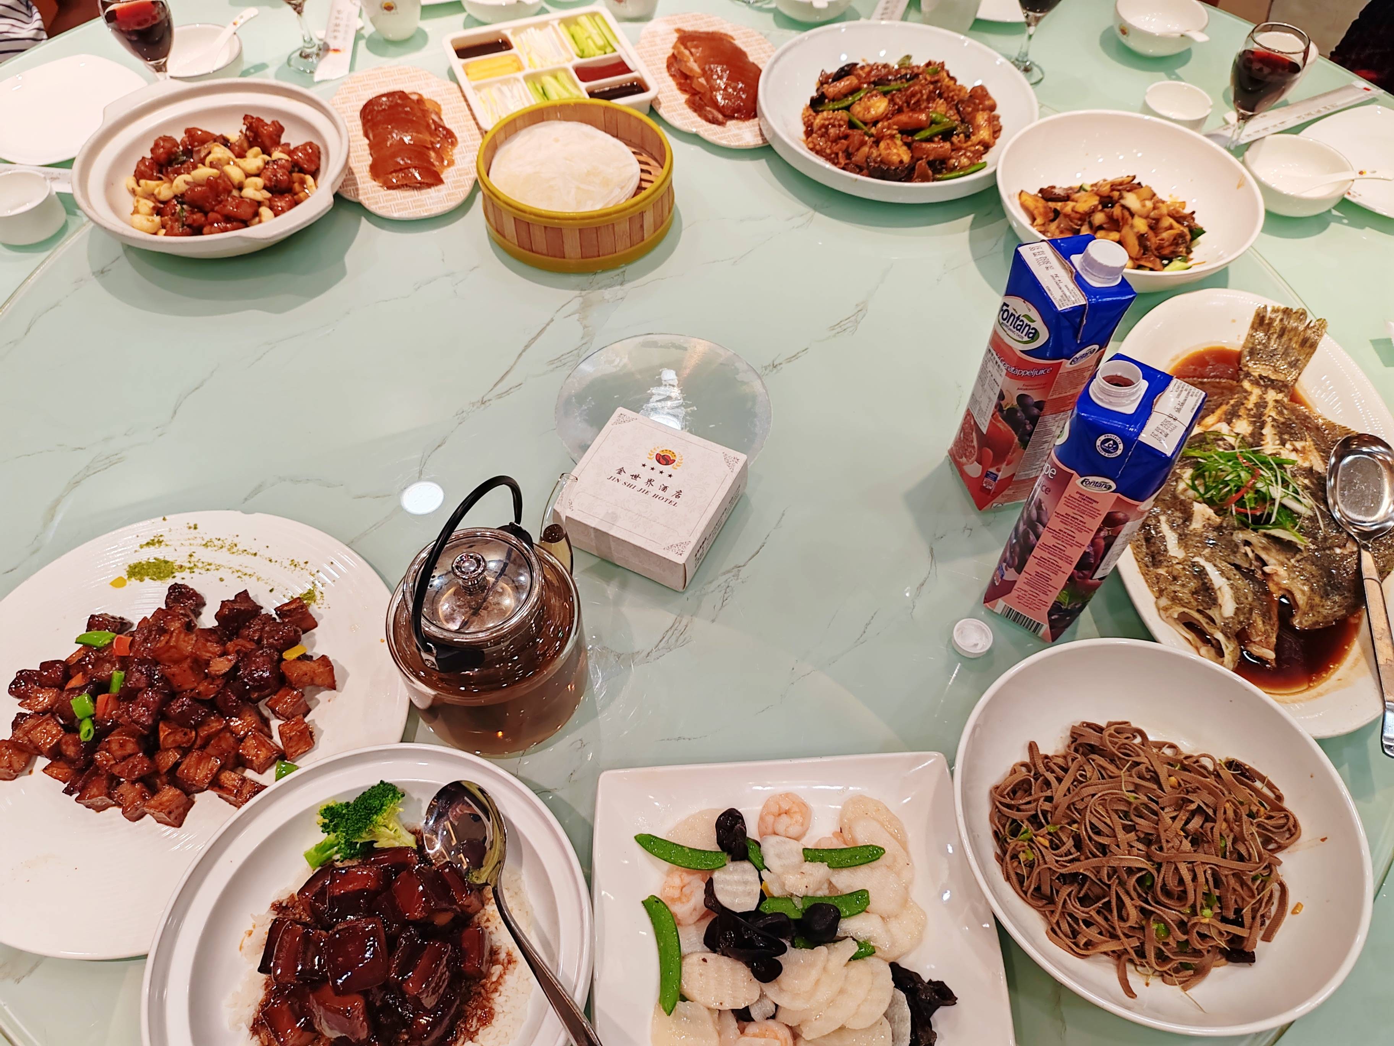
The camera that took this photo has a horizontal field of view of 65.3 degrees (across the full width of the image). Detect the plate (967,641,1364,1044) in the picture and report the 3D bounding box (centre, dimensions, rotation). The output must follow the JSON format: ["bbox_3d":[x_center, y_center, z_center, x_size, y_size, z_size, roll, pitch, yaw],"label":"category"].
[{"bbox_3d":[0.312,0.218,0.765,0.273,0.070,0.273,0,55,-1],"label":"plate"}]

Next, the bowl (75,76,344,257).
[{"bbox_3d":[-0.502,-0.360,1.154,0.316,0.068,0.274,39,63,23],"label":"bowl"}]

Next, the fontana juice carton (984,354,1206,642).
[{"bbox_3d":[0.292,-0.014,0.809,0.062,0.260,0.068,32,61,20],"label":"fontana juice carton"}]

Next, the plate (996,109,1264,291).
[{"bbox_3d":[0.439,-0.322,1.139,0.263,0.070,0.263,0,55,-1],"label":"plate"}]

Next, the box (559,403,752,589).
[{"bbox_3d":[-0.039,-0.021,0.938,0.123,0.048,0.121,23,58,14],"label":"box"}]

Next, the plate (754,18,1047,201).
[{"bbox_3d":[0.224,-0.457,1.236,0.311,0.060,0.311,1,55,0],"label":"plate"}]

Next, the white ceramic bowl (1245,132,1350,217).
[{"bbox_3d":[0.673,-0.386,1.237,0.115,0.047,0.115,1,55,0],"label":"white ceramic bowl"}]

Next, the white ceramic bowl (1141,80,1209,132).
[{"bbox_3d":[0.570,-0.487,1.306,0.077,0.045,0.077,1,55,0],"label":"white ceramic bowl"}]

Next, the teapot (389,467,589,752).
[{"bbox_3d":[-0.142,0.039,0.782,0.142,0.235,0.189,26,59,16],"label":"teapot"}]

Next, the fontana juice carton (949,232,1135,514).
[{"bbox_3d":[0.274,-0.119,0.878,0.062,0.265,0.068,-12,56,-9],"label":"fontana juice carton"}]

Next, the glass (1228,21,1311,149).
[{"bbox_3d":[0.625,-0.472,1.228,0.069,0.158,0.069,1,55,0],"label":"glass"}]

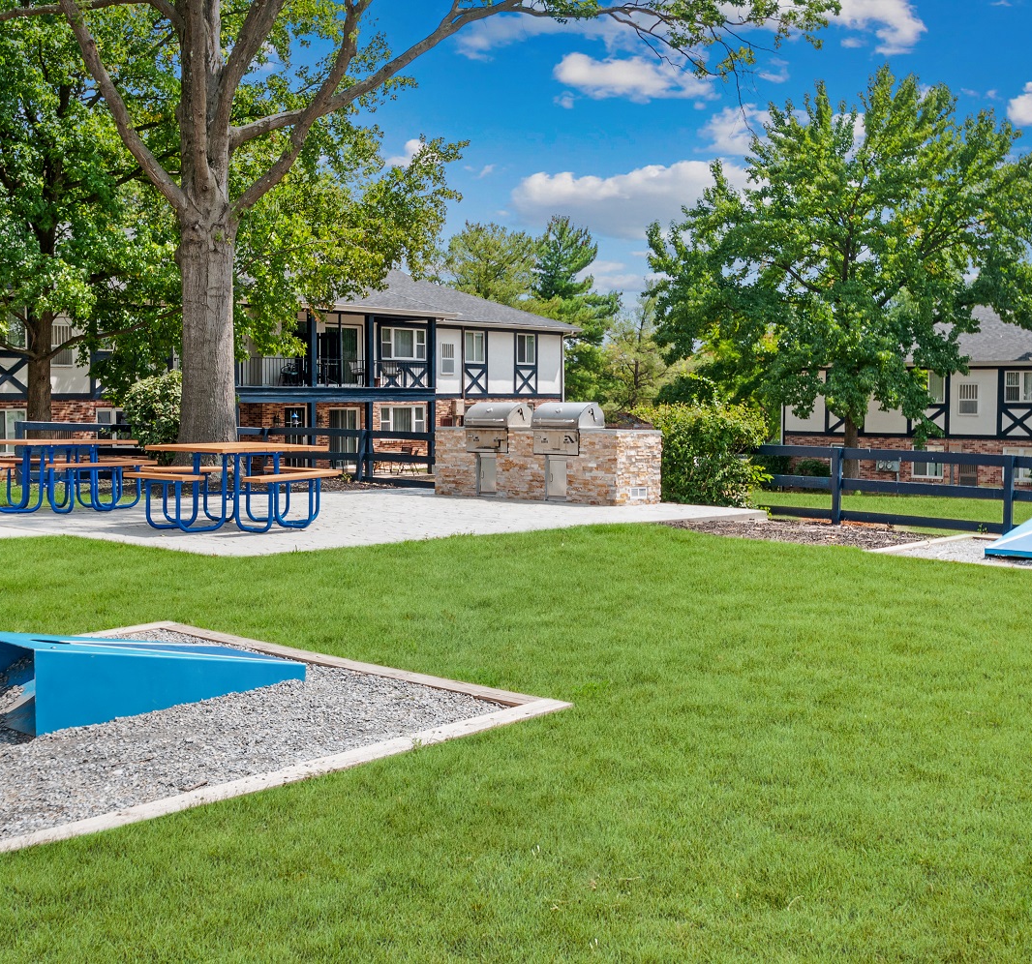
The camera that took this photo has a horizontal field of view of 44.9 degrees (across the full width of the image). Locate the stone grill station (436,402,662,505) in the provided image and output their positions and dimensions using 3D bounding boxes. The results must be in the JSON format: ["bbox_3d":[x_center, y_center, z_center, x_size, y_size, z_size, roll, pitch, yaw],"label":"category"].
[{"bbox_3d":[0.331,-0.394,15.562,2.852,1.200,1.004,3,5,40],"label":"stone grill station"}]

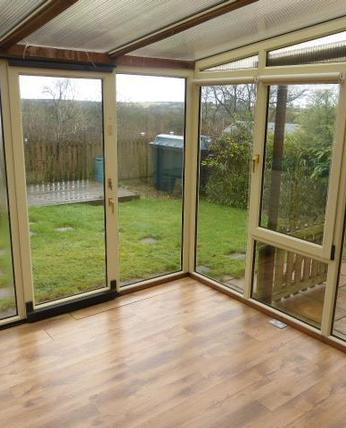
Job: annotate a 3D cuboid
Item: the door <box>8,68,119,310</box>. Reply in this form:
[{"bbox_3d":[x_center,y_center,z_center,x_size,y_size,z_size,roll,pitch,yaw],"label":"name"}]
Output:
[{"bbox_3d":[-0.833,-0.172,3.479,0.869,1.901,0.070,-10,18,-37],"label":"door"}]

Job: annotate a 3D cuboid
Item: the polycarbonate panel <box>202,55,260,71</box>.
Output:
[{"bbox_3d":[0.502,-1.324,3.787,0.030,0.107,0.699,-10,17,-36],"label":"polycarbonate panel"}]

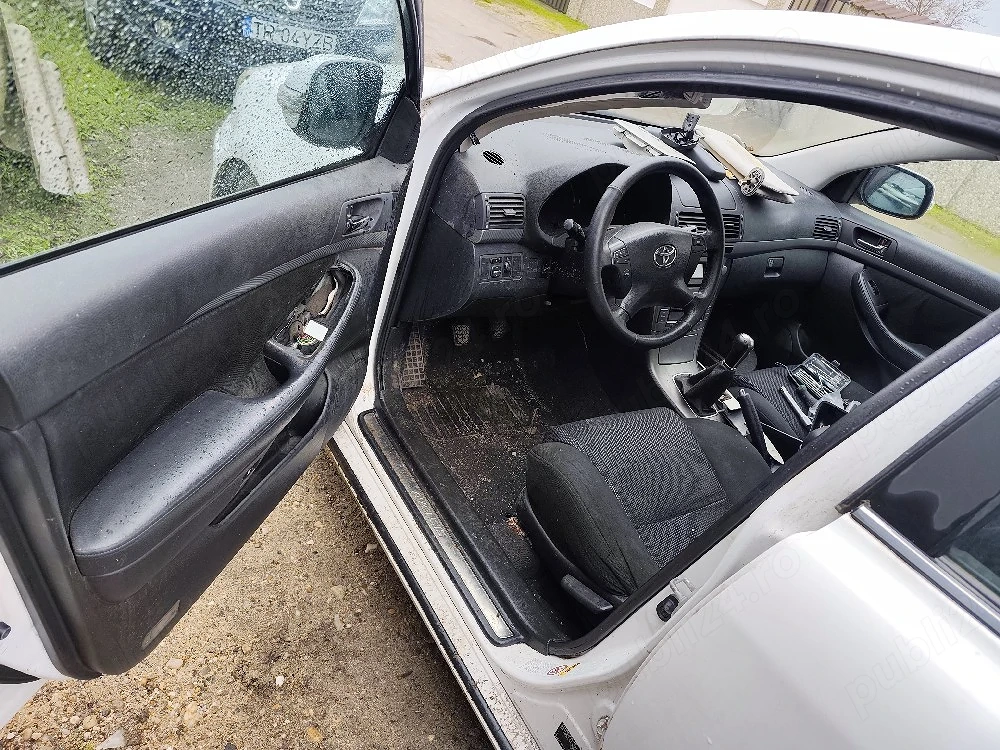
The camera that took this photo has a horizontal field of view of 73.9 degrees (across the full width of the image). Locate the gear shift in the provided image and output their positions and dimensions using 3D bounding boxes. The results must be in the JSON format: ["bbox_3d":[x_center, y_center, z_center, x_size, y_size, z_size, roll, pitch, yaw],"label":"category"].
[{"bbox_3d":[0.562,-0.026,1.697,0.120,0.200,0.170,-6,35,-32],"label":"gear shift"}]

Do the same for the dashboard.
[{"bbox_3d":[0.382,-0.436,1.902,1.440,0.470,0.560,-6,35,-32],"label":"dashboard"}]

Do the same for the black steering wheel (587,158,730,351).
[{"bbox_3d":[0.311,-0.249,1.362,0.380,0.380,0.120,-6,13,-32],"label":"black steering wheel"}]

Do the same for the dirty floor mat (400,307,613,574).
[{"bbox_3d":[0.073,0.169,1.788,0.500,0.100,0.780,-6,35,-32],"label":"dirty floor mat"}]

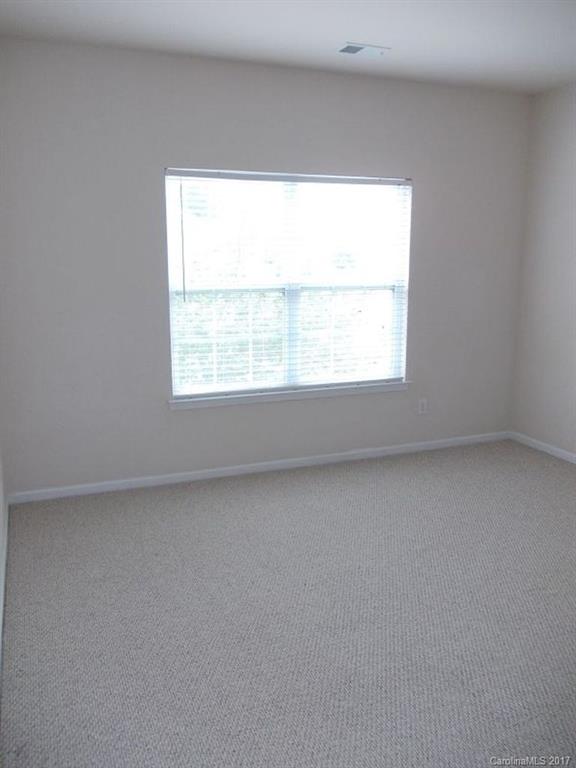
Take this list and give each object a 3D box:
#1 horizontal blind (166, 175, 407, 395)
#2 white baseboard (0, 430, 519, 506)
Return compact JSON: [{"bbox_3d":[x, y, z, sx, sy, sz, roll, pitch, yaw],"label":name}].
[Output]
[{"bbox_3d":[0.063,-0.650,4.338,1.802,1.552,0.100,-4,11,-20],"label":"horizontal blind"},{"bbox_3d":[0.053,0.584,4.531,3.839,0.073,0.020,-4,11,-20],"label":"white baseboard"}]

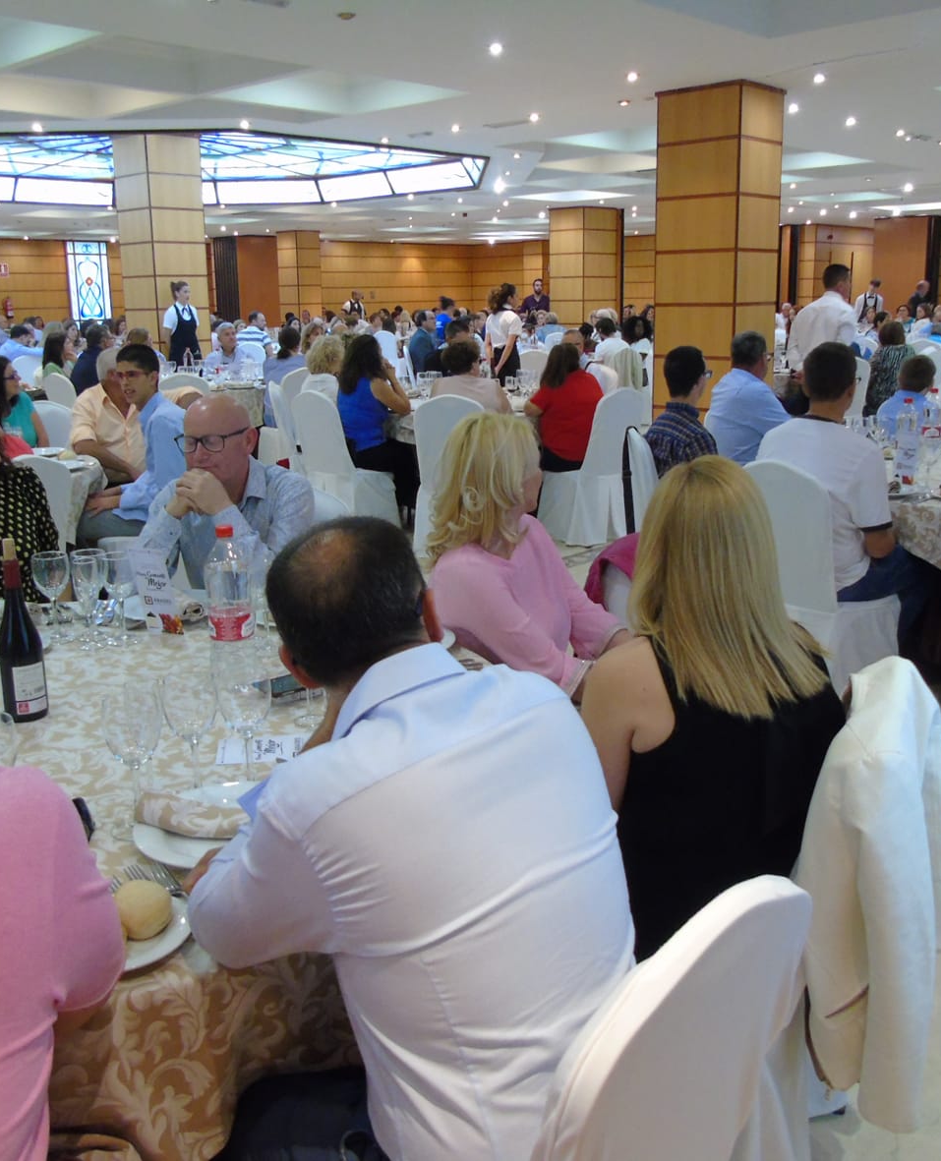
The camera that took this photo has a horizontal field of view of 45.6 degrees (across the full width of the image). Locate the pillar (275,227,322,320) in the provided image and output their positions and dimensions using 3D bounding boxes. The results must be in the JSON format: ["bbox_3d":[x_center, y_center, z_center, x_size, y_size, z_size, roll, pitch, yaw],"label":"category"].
[{"bbox_3d":[-4.285,-7.263,28.464,0.770,3.070,0.770,13,20,42],"label":"pillar"}]

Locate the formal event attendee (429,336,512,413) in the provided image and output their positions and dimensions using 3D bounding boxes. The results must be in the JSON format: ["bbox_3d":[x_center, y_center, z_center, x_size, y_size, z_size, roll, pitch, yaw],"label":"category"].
[{"bbox_3d":[0.008,-0.835,6.816,0.500,1.260,0.780,3,15,15],"label":"formal event attendee"}]

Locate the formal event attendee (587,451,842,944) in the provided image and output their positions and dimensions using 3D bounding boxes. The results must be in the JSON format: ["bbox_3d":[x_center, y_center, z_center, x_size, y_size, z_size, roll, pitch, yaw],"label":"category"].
[{"bbox_3d":[0.356,0.379,2.084,0.480,1.255,0.750,-7,16,-21],"label":"formal event attendee"}]

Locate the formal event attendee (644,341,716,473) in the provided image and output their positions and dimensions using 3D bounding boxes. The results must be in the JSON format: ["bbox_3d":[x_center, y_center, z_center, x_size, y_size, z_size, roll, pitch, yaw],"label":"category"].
[{"bbox_3d":[1.117,-0.457,5.253,0.750,1.269,0.480,-6,15,-17],"label":"formal event attendee"}]

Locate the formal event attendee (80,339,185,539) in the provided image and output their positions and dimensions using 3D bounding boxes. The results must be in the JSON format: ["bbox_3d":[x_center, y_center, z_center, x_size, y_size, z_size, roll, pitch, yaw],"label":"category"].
[{"bbox_3d":[-1.501,-0.327,4.788,0.740,1.337,0.480,-4,15,-13],"label":"formal event attendee"}]

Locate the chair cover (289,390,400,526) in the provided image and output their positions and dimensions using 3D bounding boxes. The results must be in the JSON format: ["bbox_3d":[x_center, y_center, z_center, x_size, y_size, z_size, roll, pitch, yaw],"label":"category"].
[{"bbox_3d":[-0.822,-0.748,7.233,0.470,0.950,0.550,11,18,39],"label":"chair cover"}]

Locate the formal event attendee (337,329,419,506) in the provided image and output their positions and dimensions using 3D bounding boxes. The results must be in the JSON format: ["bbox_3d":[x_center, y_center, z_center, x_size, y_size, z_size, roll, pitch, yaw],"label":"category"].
[{"bbox_3d":[-0.539,-0.993,7.426,0.460,1.282,0.780,13,20,43],"label":"formal event attendee"}]

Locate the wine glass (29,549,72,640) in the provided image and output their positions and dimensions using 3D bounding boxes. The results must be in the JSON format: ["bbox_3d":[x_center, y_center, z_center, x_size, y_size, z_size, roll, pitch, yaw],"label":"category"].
[{"bbox_3d":[-0.952,0.038,2.580,0.083,0.195,0.083,-1,14,0],"label":"wine glass"}]

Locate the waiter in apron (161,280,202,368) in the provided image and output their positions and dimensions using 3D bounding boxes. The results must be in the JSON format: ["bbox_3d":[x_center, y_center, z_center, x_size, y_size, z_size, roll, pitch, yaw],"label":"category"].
[{"bbox_3d":[-2.816,-2.055,11.021,0.450,1.700,0.340,-11,17,-34],"label":"waiter in apron"}]

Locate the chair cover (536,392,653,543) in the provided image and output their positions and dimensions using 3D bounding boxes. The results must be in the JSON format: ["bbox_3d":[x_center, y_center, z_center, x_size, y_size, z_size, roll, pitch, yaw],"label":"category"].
[{"bbox_3d":[0.764,-0.760,7.195,0.470,0.960,0.550,-10,17,-33],"label":"chair cover"}]

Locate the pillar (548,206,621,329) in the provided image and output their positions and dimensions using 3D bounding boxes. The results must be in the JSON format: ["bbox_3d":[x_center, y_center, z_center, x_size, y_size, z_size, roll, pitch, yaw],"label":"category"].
[{"bbox_3d":[1.867,-4.636,18.525,0.670,2.896,0.883,12,19,41],"label":"pillar"}]

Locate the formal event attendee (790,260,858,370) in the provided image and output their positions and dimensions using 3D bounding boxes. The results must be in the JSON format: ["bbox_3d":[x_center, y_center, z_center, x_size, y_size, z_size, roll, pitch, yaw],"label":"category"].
[{"bbox_3d":[2.707,-1.566,8.640,0.550,1.740,0.360,8,17,31],"label":"formal event attendee"}]

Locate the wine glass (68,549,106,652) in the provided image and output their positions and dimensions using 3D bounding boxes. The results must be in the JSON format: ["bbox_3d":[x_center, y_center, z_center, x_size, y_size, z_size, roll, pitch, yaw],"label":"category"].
[{"bbox_3d":[-0.869,0.041,2.557,0.082,0.197,0.082,-1,14,0],"label":"wine glass"}]

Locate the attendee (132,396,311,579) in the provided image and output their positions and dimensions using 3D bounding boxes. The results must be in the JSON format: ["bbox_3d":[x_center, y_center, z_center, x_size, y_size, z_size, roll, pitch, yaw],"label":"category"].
[{"bbox_3d":[-0.639,0.059,3.353,0.560,1.270,0.750,4,15,17],"label":"attendee"}]

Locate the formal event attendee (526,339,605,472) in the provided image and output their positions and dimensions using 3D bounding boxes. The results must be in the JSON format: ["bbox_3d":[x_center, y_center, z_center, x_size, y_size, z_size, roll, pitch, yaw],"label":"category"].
[{"bbox_3d":[0.571,-0.877,7.103,0.540,1.220,0.720,-12,18,-39],"label":"formal event attendee"}]

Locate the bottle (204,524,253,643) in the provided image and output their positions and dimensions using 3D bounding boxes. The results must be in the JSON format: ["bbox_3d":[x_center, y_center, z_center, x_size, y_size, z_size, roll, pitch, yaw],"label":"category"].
[{"bbox_3d":[-0.462,0.061,2.177,0.091,0.332,0.091,-1,14,0],"label":"bottle"}]

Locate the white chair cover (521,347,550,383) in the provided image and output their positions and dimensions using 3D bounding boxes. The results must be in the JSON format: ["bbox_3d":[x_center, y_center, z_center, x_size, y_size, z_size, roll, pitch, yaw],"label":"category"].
[{"bbox_3d":[0.721,-2.138,12.664,0.460,0.950,0.530,-1,14,0],"label":"white chair cover"}]

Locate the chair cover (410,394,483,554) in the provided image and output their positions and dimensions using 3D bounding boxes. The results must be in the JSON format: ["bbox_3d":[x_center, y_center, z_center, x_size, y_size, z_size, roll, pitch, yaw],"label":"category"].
[{"bbox_3d":[-0.068,-0.674,6.906,0.470,0.960,0.550,3,15,14],"label":"chair cover"}]

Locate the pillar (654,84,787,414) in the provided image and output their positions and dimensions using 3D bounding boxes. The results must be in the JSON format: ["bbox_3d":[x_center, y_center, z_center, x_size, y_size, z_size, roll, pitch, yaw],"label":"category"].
[{"bbox_3d":[1.809,-2.037,8.230,0.640,2.896,0.640,12,19,41],"label":"pillar"}]

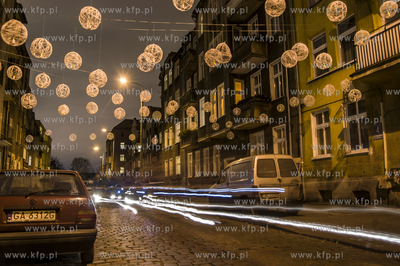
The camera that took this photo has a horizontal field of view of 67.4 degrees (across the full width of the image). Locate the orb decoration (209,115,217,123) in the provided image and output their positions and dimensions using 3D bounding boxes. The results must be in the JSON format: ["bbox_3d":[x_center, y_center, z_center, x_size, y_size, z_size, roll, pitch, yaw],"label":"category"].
[{"bbox_3d":[0.693,-0.698,15.379,0.390,0.390,0.390,3,-10,-20],"label":"orb decoration"}]

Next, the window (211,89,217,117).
[{"bbox_3d":[1.049,-2.168,22.138,0.150,2.109,1.046,5,-12,-23],"label":"window"}]

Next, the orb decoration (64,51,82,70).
[{"bbox_3d":[-2.935,-1.668,6.954,0.420,0.420,0.420,3,-10,-20],"label":"orb decoration"}]

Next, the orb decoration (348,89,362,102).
[{"bbox_3d":[4.736,-1.139,9.151,0.400,0.400,0.400,3,-10,-20],"label":"orb decoration"}]

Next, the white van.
[{"bbox_3d":[1.657,1.827,10.542,1.720,1.800,4.110,2,-10,-19],"label":"white van"}]

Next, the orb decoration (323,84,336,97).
[{"bbox_3d":[4.613,-1.502,10.667,0.420,0.420,0.420,5,-12,-23],"label":"orb decoration"}]

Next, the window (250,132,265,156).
[{"bbox_3d":[3.417,1.076,17.755,0.150,2.160,1.408,5,-12,-23],"label":"window"}]

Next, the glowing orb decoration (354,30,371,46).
[{"bbox_3d":[4.469,-2.605,8.227,0.420,0.420,0.420,5,-12,-23],"label":"glowing orb decoration"}]

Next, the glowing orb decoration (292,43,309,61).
[{"bbox_3d":[2.412,-1.939,7.193,0.420,0.420,0.420,3,-10,-20],"label":"glowing orb decoration"}]

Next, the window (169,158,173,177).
[{"bbox_3d":[-3.212,3.869,33.558,0.200,2.027,1.250,3,-10,-22],"label":"window"}]

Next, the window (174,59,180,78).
[{"bbox_3d":[-2.473,-6.874,32.112,0.150,1.700,1.400,3,-10,-22],"label":"window"}]

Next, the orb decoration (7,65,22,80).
[{"bbox_3d":[-4.901,-1.581,7.939,0.400,0.400,0.400,3,-10,-20],"label":"orb decoration"}]

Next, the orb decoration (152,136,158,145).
[{"bbox_3d":[-2.796,0.495,18.787,0.420,0.420,0.420,3,-10,-20],"label":"orb decoration"}]

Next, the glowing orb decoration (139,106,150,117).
[{"bbox_3d":[-2.342,-0.907,12.648,0.460,0.460,0.460,-1,-10,0],"label":"glowing orb decoration"}]

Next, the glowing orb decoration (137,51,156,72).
[{"bbox_3d":[-1.167,-1.537,6.515,0.400,0.400,0.400,3,-10,-22],"label":"glowing orb decoration"}]

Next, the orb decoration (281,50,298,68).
[{"bbox_3d":[2.183,-1.792,7.297,0.399,0.411,0.399,-1,-9,0],"label":"orb decoration"}]

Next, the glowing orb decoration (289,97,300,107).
[{"bbox_3d":[3.945,-1.279,12.466,0.399,0.411,0.399,-1,-9,0],"label":"glowing orb decoration"}]

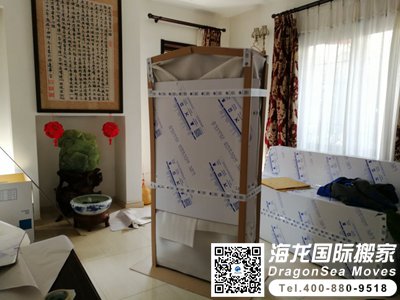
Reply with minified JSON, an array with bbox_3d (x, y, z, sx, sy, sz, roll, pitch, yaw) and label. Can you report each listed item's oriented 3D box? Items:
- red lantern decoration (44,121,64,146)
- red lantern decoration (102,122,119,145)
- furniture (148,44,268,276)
[{"bbox_3d":[-1.740,-0.197,3.730,0.215,0.310,0.200,-3,8,-28],"label":"red lantern decoration"},{"bbox_3d":[-1.158,-0.211,4.039,0.205,0.295,0.200,-3,8,-28],"label":"red lantern decoration"},{"bbox_3d":[0.068,0.121,2.443,0.750,1.669,0.444,4,8,27],"label":"furniture"}]

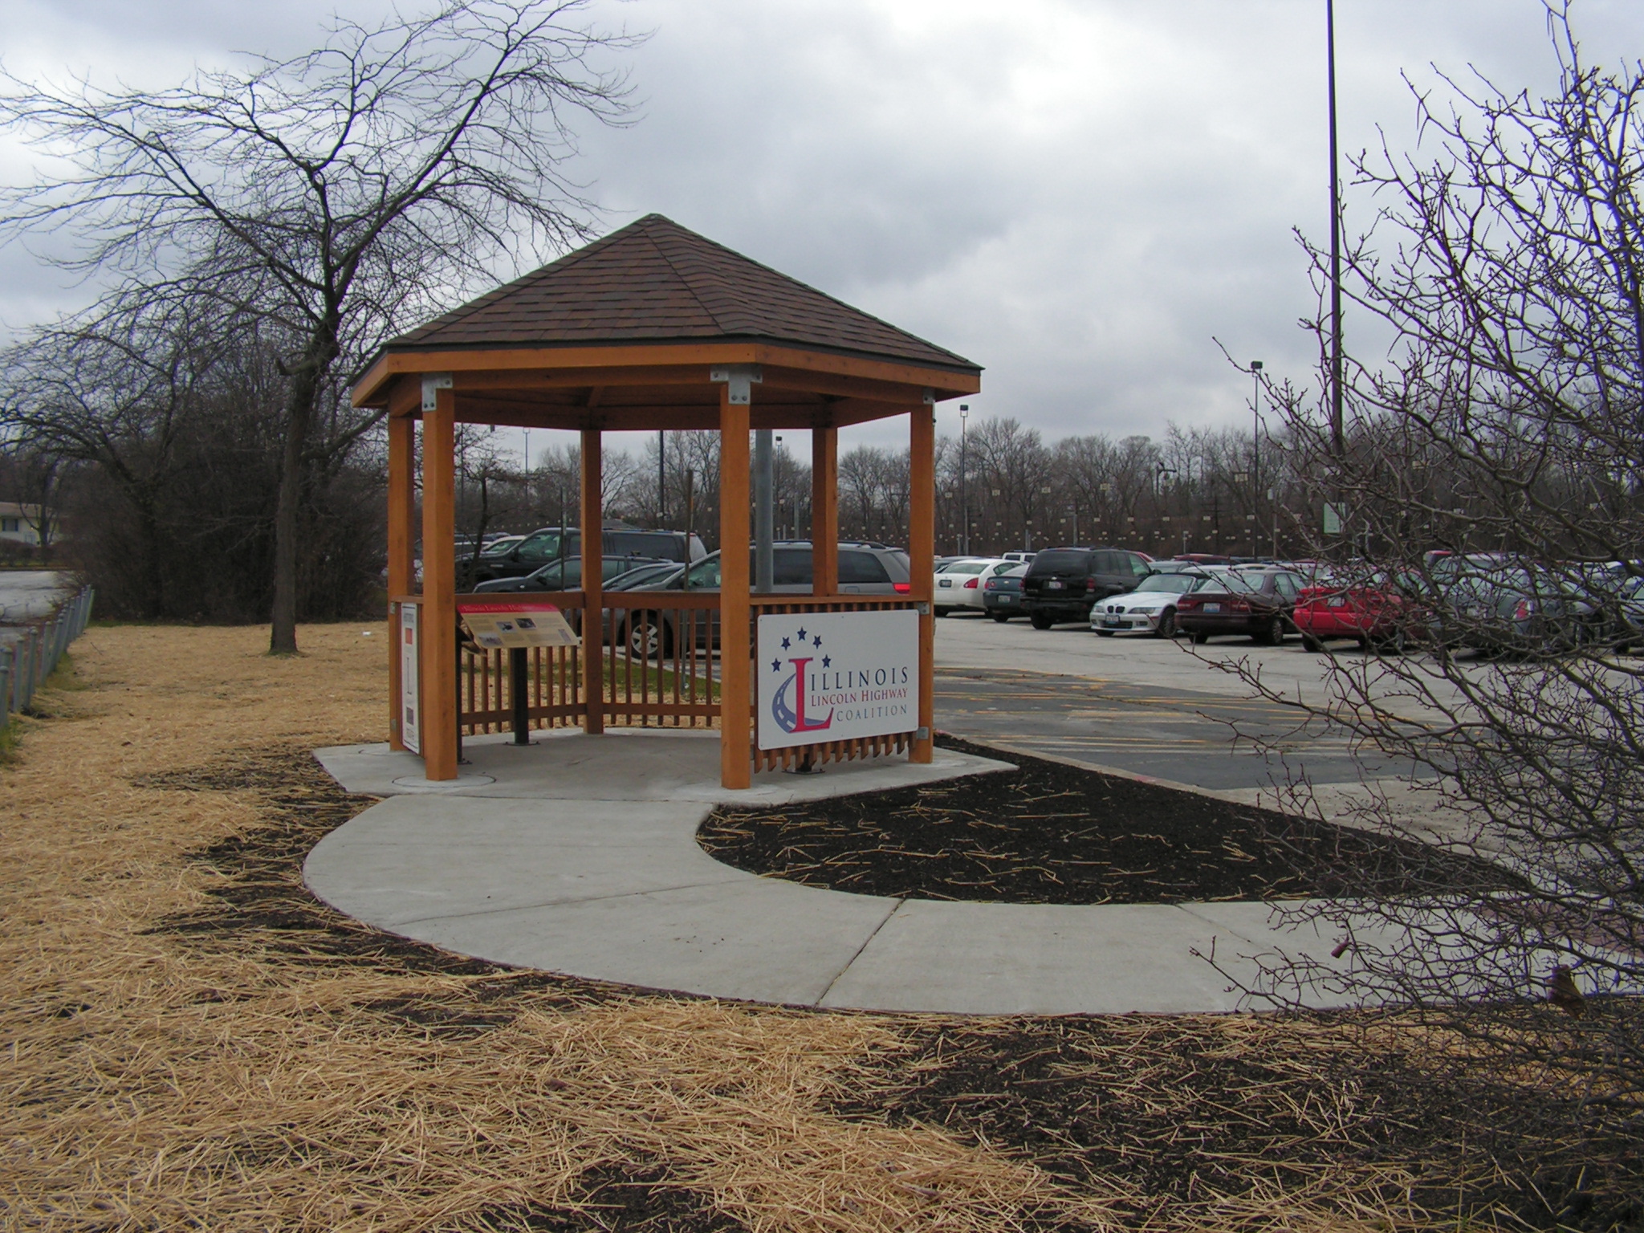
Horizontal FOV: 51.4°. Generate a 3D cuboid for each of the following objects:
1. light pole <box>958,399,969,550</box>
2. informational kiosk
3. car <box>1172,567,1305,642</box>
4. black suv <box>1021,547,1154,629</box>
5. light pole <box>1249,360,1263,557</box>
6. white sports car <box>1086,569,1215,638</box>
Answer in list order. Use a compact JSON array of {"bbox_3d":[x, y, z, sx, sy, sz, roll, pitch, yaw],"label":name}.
[{"bbox_3d":[9.345,-7.868,112.407,0.600,12.200,0.500,0,2,0],"label":"light pole"},{"bbox_3d":[-1.209,-0.956,12.433,4.724,3.939,4.088,0,2,9],"label":"informational kiosk"},{"bbox_3d":[8.722,-0.196,33.686,1.730,1.410,4.720,1,2,38],"label":"car"},{"bbox_3d":[6.518,-0.648,39.792,1.900,1.860,4.870,1,2,34],"label":"black suv"},{"bbox_3d":[22.659,-7.210,89.019,0.600,12.200,0.500,0,2,0],"label":"light pole"},{"bbox_3d":[7.353,-0.257,36.584,1.700,1.290,4.050,1,2,40],"label":"white sports car"}]

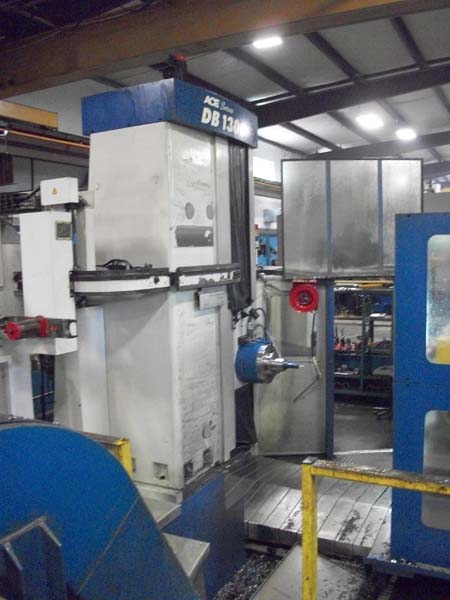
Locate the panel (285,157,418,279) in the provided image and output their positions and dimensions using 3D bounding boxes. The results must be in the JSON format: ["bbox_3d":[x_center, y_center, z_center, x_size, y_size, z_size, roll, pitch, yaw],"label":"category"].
[{"bbox_3d":[1.477,-0.948,6.400,1.615,1.361,0.050,-2,6,-2],"label":"panel"}]

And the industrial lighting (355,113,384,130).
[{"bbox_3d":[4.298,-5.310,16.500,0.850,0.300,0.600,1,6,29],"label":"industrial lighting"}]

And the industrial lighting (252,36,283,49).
[{"bbox_3d":[0.713,-4.317,9.300,0.470,0.090,0.270,1,6,29],"label":"industrial lighting"}]

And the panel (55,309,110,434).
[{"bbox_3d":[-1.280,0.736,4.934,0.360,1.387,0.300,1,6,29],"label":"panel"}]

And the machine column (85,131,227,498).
[{"bbox_3d":[-0.471,0.035,4.545,0.739,2.673,0.809,2,7,29],"label":"machine column"}]

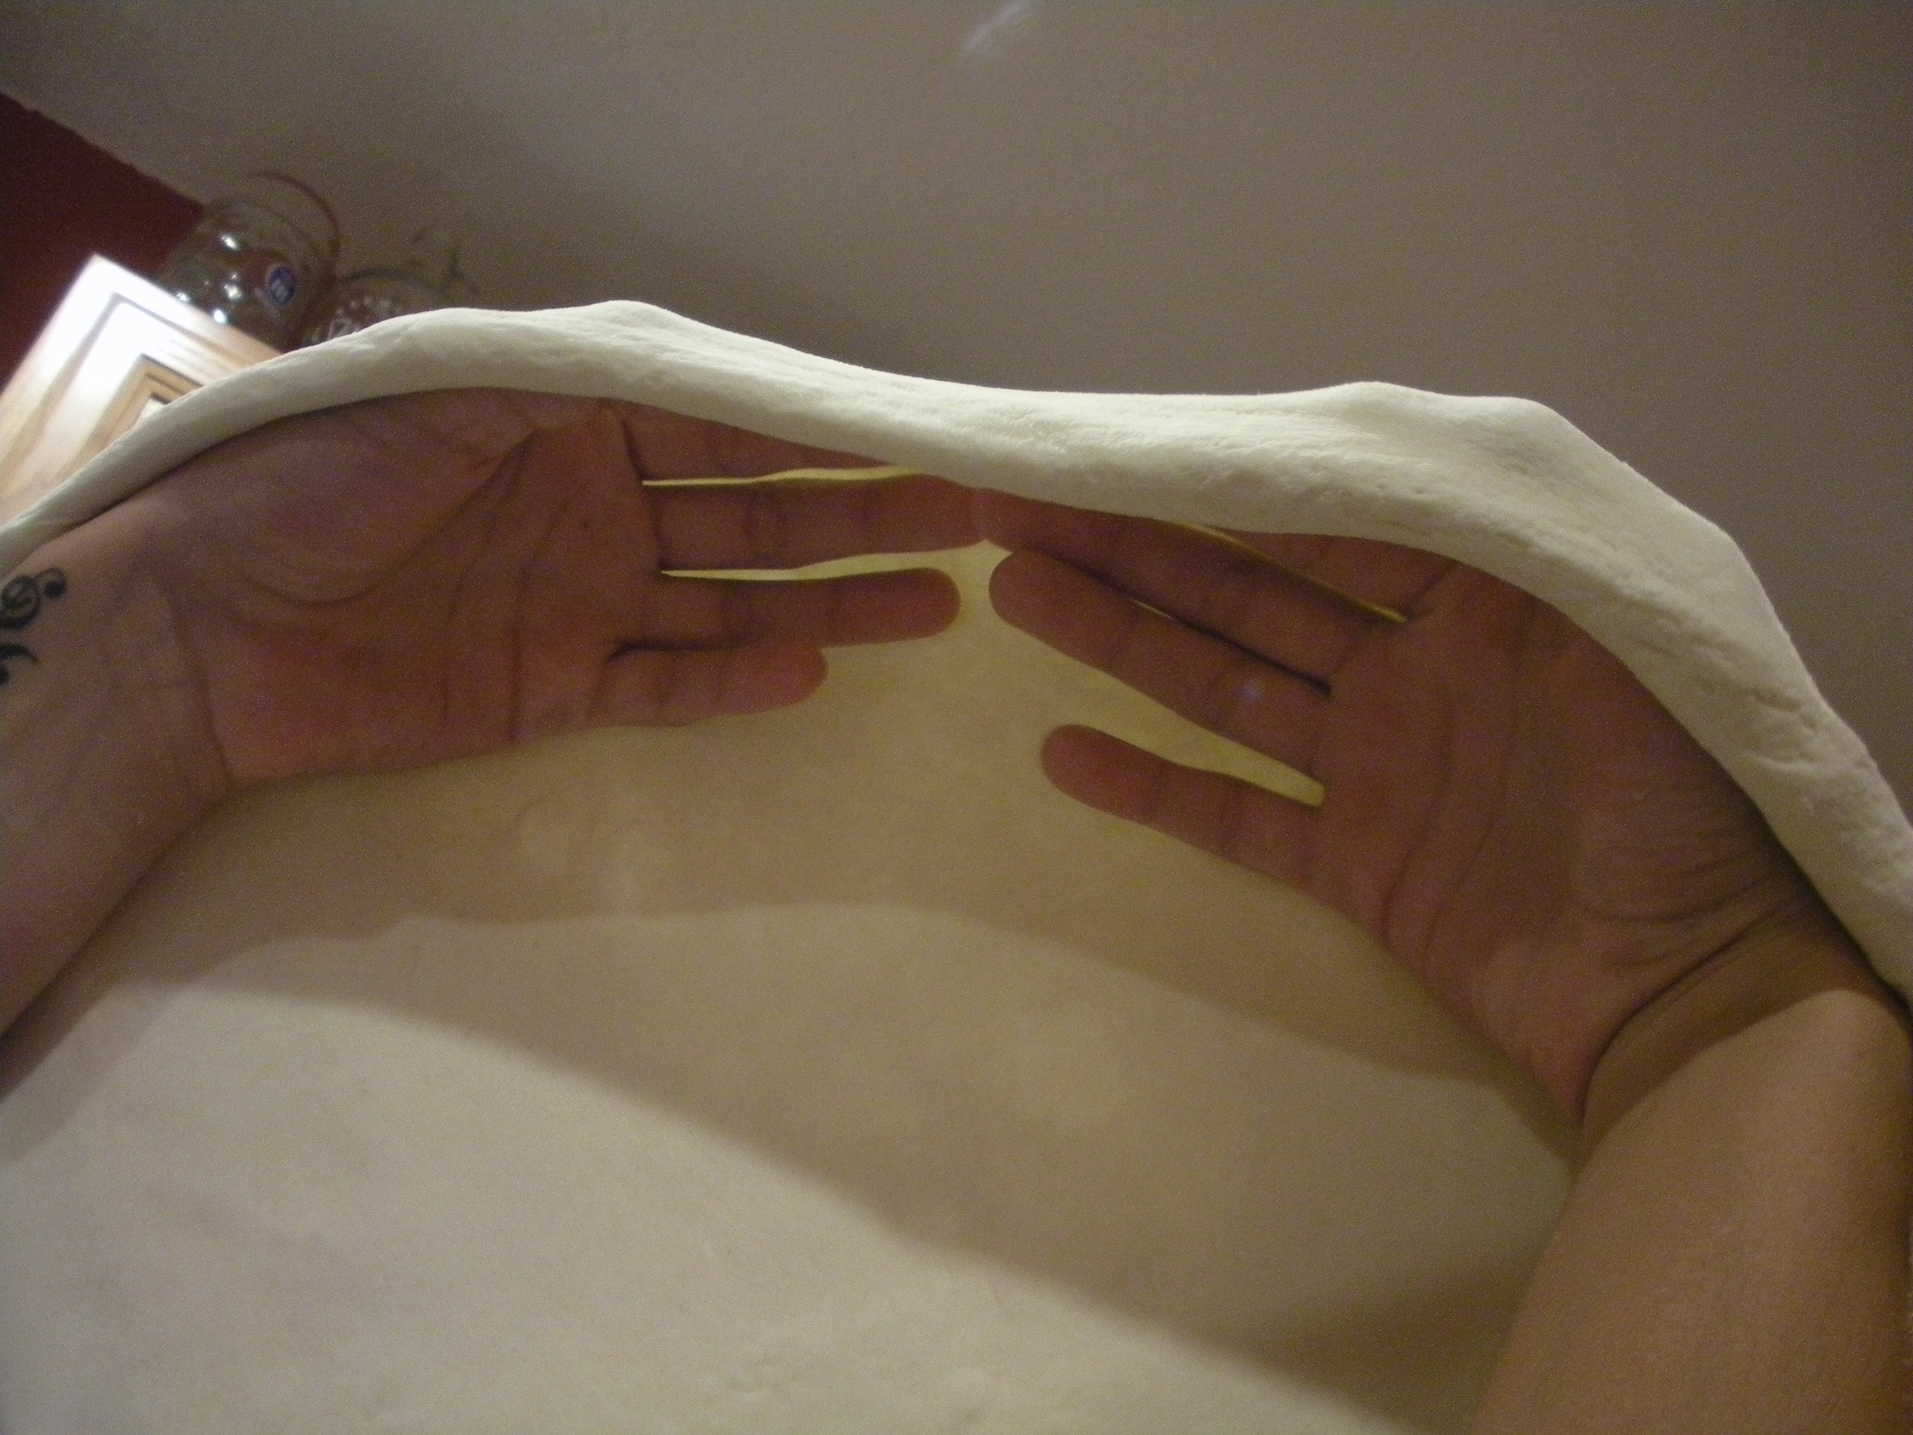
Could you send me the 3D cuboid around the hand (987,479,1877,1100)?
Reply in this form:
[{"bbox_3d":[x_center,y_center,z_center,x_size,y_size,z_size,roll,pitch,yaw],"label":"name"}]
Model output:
[{"bbox_3d":[0.084,-0.005,0.377,0.171,0.057,0.091,35,-80,10],"label":"hand"}]

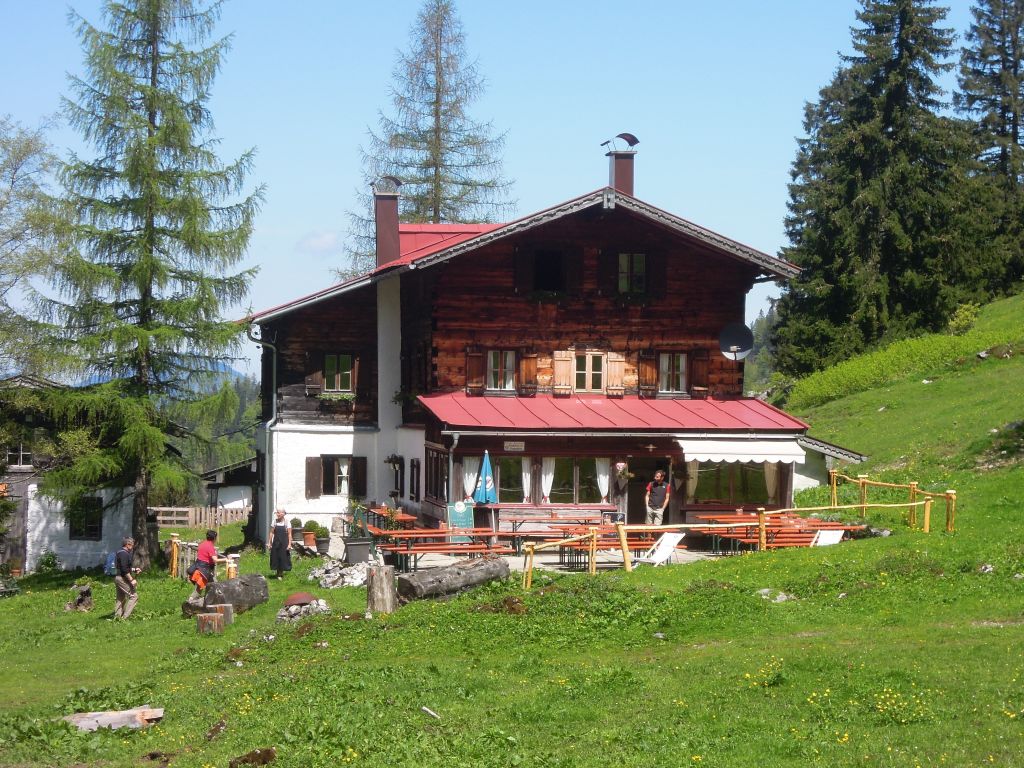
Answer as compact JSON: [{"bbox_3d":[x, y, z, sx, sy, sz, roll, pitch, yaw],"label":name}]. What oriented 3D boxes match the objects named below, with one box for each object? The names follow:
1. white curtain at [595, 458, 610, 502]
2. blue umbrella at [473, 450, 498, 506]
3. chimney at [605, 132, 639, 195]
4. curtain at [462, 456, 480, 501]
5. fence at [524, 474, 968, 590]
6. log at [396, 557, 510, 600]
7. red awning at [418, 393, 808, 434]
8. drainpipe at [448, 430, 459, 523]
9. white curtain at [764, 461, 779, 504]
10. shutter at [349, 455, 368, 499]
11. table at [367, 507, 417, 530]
[{"bbox_3d":[1.985,2.113,64.596,0.310,0.994,0.090,0,1,-14],"label":"white curtain"},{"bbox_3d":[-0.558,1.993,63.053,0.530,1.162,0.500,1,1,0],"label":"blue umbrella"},{"bbox_3d":[2.454,-4.875,66.300,0.700,1.600,0.680,0,0,-9],"label":"chimney"},{"bbox_3d":[-0.838,1.955,61.200,0.370,0.910,0.100,0,0,-9],"label":"curtain"},{"bbox_3d":[3.950,2.790,59.200,9.400,1.650,10.500,0,0,-9],"label":"fence"},{"bbox_3d":[-1.044,3.642,55.800,2.449,0.500,0.500,-9,7,-42],"label":"log"},{"bbox_3d":[2.103,0.672,64.577,7.963,0.780,3.800,0,1,-10],"label":"red awning"},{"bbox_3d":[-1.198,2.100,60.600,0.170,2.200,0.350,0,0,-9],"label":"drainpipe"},{"bbox_3d":[5.743,2.181,65.535,0.309,1.004,0.090,0,1,-14],"label":"white curtain"},{"bbox_3d":[-3.521,2.160,68.143,0.396,0.956,0.050,0,1,-14],"label":"shutter"},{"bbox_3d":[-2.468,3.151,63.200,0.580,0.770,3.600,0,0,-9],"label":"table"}]

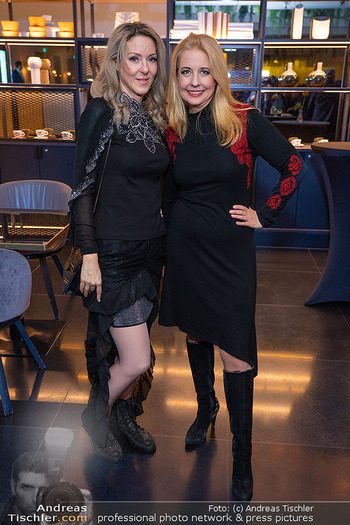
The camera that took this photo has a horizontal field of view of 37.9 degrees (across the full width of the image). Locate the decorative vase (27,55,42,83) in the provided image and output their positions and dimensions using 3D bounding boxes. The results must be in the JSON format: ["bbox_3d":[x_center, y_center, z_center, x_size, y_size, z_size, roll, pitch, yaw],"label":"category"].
[{"bbox_3d":[-1.400,-1.916,5.113,0.145,0.261,0.145,2,19,5],"label":"decorative vase"}]

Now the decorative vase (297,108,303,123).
[{"bbox_3d":[1.625,-1.895,6.624,0.084,0.175,0.084,2,19,5],"label":"decorative vase"}]

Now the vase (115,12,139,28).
[{"bbox_3d":[-0.460,-2.273,4.901,0.243,0.232,0.231,2,19,5],"label":"vase"}]

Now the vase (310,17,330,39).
[{"bbox_3d":[1.367,-2.182,4.753,0.166,0.199,0.141,2,19,5],"label":"vase"}]

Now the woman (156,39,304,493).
[{"bbox_3d":[0.200,0.049,1.915,0.580,1.670,0.460,2,19,5],"label":"woman"}]

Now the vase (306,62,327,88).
[{"bbox_3d":[1.386,-1.795,4.881,0.145,0.222,0.145,2,19,5],"label":"vase"}]

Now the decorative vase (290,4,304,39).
[{"bbox_3d":[1.151,-2.240,4.755,0.107,0.302,0.107,2,19,5],"label":"decorative vase"}]

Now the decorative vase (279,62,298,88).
[{"bbox_3d":[1.104,-1.804,4.906,0.151,0.223,0.151,2,19,5],"label":"decorative vase"}]

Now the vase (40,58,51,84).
[{"bbox_3d":[-1.338,-1.975,5.299,0.140,0.248,0.140,2,19,5],"label":"vase"}]

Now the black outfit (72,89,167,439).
[{"bbox_3d":[-0.206,0.095,2.016,0.410,1.440,0.360,-6,20,-20],"label":"black outfit"}]

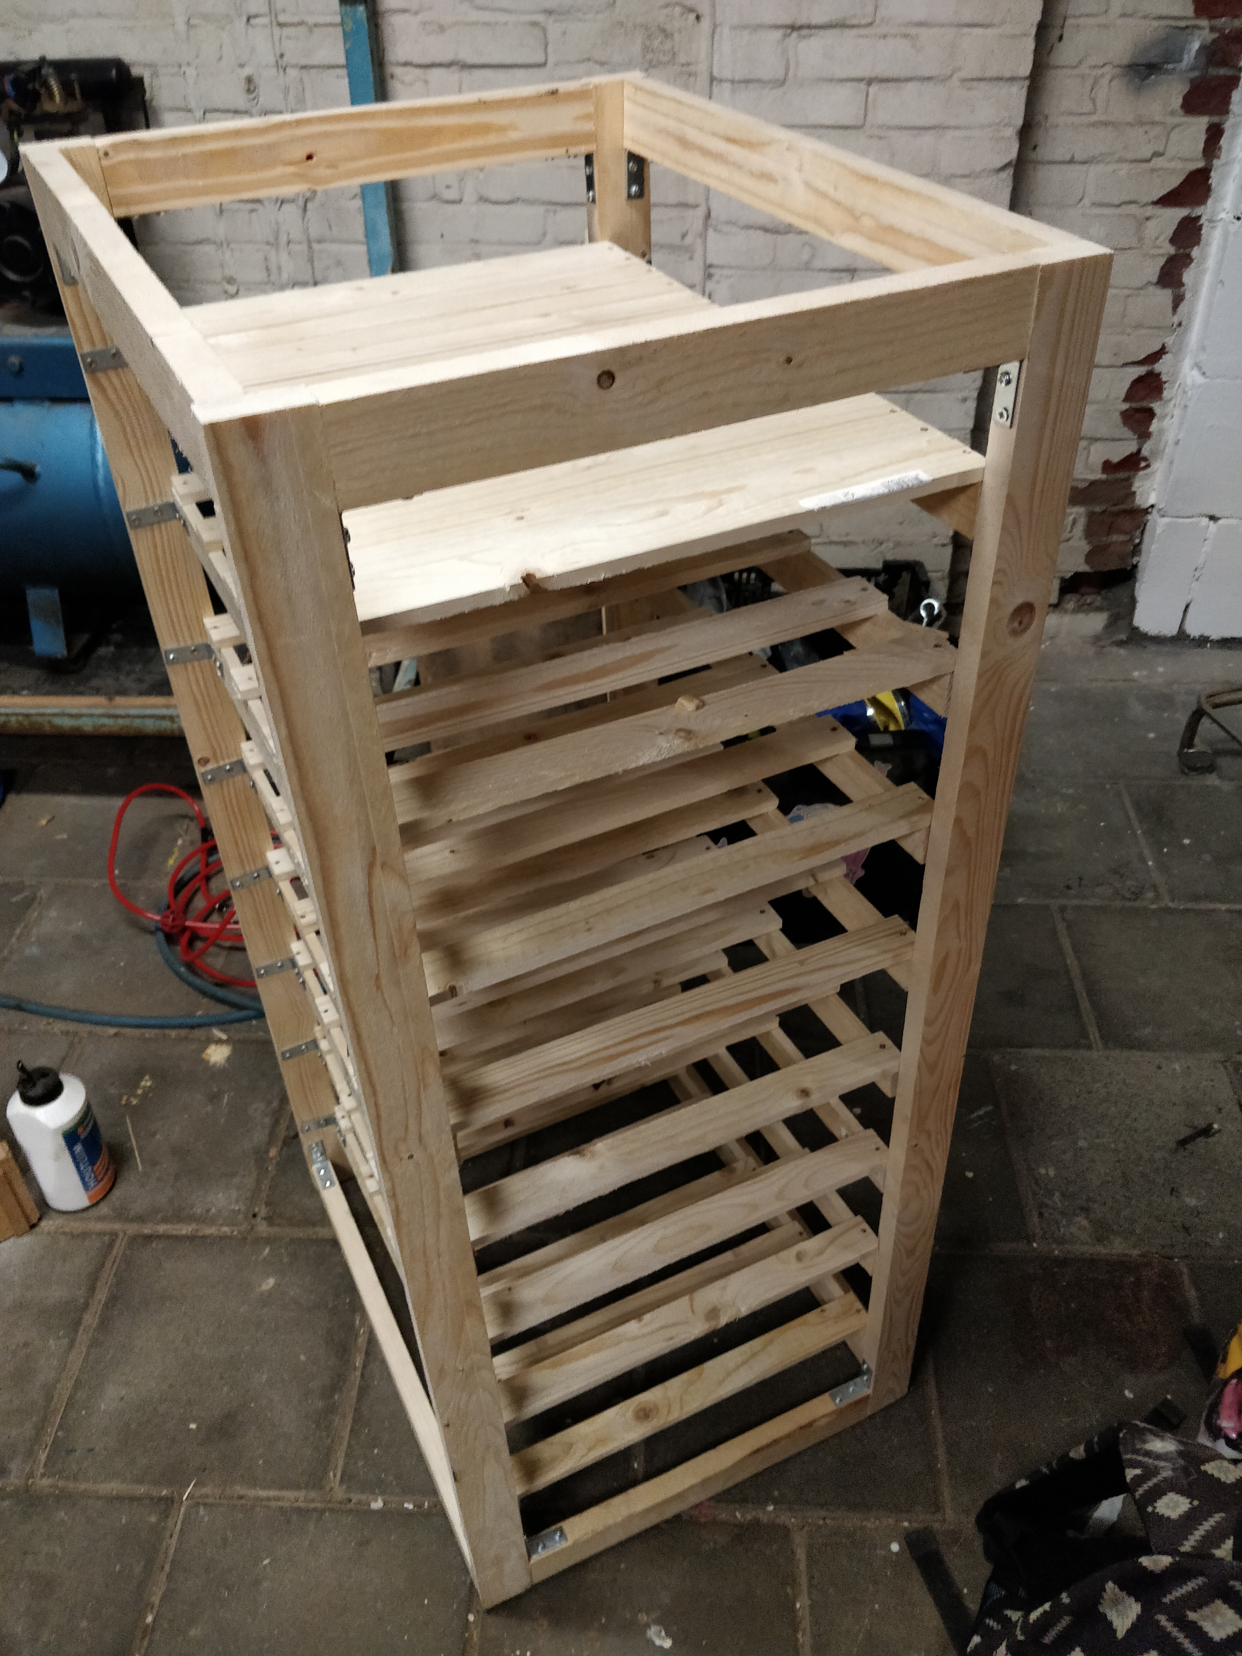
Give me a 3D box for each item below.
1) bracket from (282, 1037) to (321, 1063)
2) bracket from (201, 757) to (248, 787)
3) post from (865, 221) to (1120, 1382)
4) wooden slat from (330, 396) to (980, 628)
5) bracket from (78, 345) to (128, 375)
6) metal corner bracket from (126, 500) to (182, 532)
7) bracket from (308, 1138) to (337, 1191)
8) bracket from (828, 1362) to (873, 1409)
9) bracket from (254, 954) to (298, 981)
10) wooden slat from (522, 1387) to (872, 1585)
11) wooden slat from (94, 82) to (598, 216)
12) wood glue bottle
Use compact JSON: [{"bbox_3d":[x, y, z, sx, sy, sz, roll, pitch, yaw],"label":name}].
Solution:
[{"bbox_3d":[-0.379,0.280,1.378,0.041,0.016,0.038,-19,40,-21],"label":"bracket"},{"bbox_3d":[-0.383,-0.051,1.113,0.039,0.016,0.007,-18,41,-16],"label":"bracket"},{"bbox_3d":[0.273,0.162,0.979,0.054,1.175,0.025,-19,37,-22],"label":"post"},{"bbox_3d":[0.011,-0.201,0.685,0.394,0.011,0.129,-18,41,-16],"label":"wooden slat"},{"bbox_3d":[-0.412,-0.375,0.932,0.041,0.016,0.038,-19,40,-21],"label":"bracket"},{"bbox_3d":[-0.406,-0.267,1.006,0.041,0.016,0.038,-19,40,-21],"label":"metal corner bracket"},{"bbox_3d":[-0.365,0.412,1.402,0.015,0.041,0.040,-18,41,-16],"label":"bracket"},{"bbox_3d":[0.255,0.616,1.275,0.041,0.036,0.017,-19,40,-21],"label":"bracket"},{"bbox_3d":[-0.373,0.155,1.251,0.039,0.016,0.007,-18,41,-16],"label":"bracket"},{"bbox_3d":[0.083,0.669,1.187,0.390,0.050,0.023,-18,41,-16],"label":"wooden slat"},{"bbox_3d":[-0.203,-0.542,0.913,0.390,0.050,0.023,-18,41,-16],"label":"wooden slat"},{"bbox_3d":[-0.720,0.393,1.470,0.078,0.205,0.083,-5,37,-4],"label":"wood glue bottle"}]

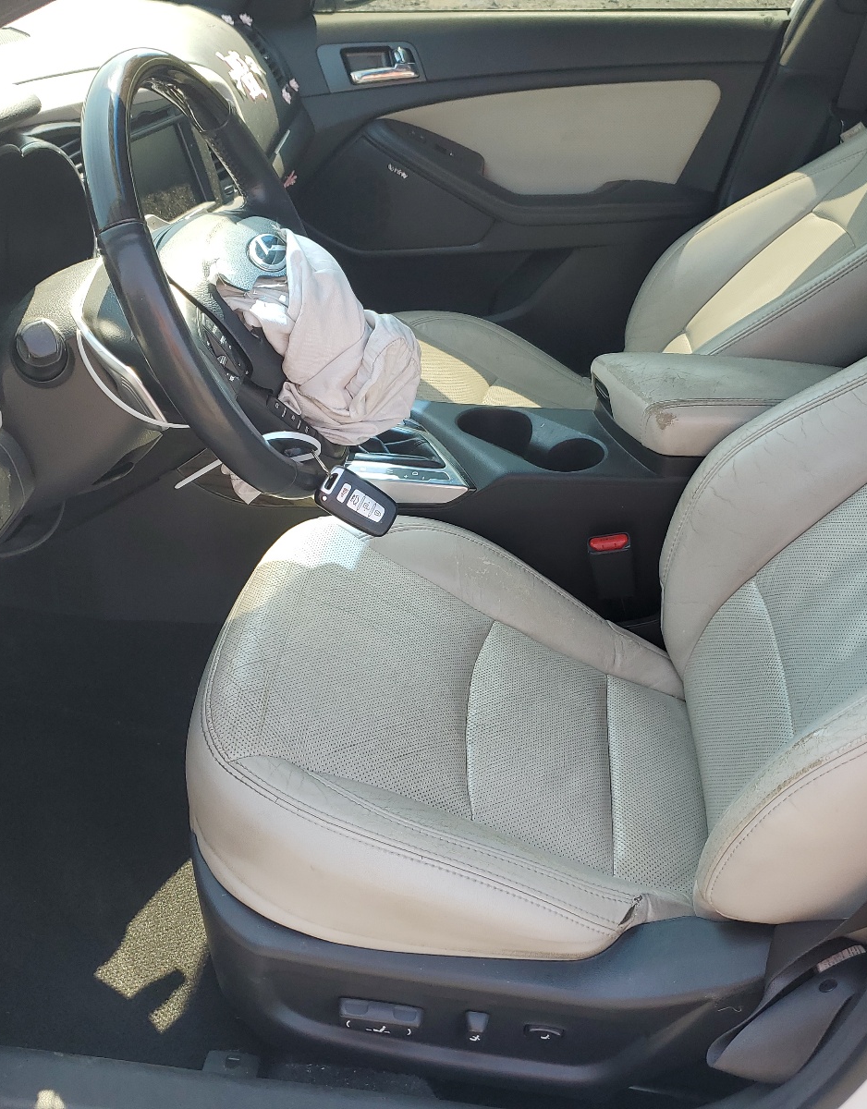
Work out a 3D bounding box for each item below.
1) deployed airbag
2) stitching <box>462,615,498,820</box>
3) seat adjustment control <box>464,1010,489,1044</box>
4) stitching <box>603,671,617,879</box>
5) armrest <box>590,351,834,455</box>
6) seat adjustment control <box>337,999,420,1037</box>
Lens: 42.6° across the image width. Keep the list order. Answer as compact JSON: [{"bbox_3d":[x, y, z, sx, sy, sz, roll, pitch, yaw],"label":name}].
[{"bbox_3d":[-0.093,-0.187,0.950,0.125,0.200,0.205,-15,28,16],"label":"deployed airbag"},{"bbox_3d":[0.050,0.164,1.136,0.035,0.030,0.330,21,31,-6],"label":"stitching"},{"bbox_3d":[0.037,0.408,0.961,0.022,0.027,0.017,4,31,5],"label":"seat adjustment control"},{"bbox_3d":[0.184,0.222,1.154,0.018,0.025,0.315,17,31,-3],"label":"stitching"},{"bbox_3d":[0.359,-0.180,1.302,0.330,0.075,0.180,4,31,5],"label":"armrest"},{"bbox_3d":[-0.046,0.405,0.969,0.072,0.025,0.020,4,31,5],"label":"seat adjustment control"}]

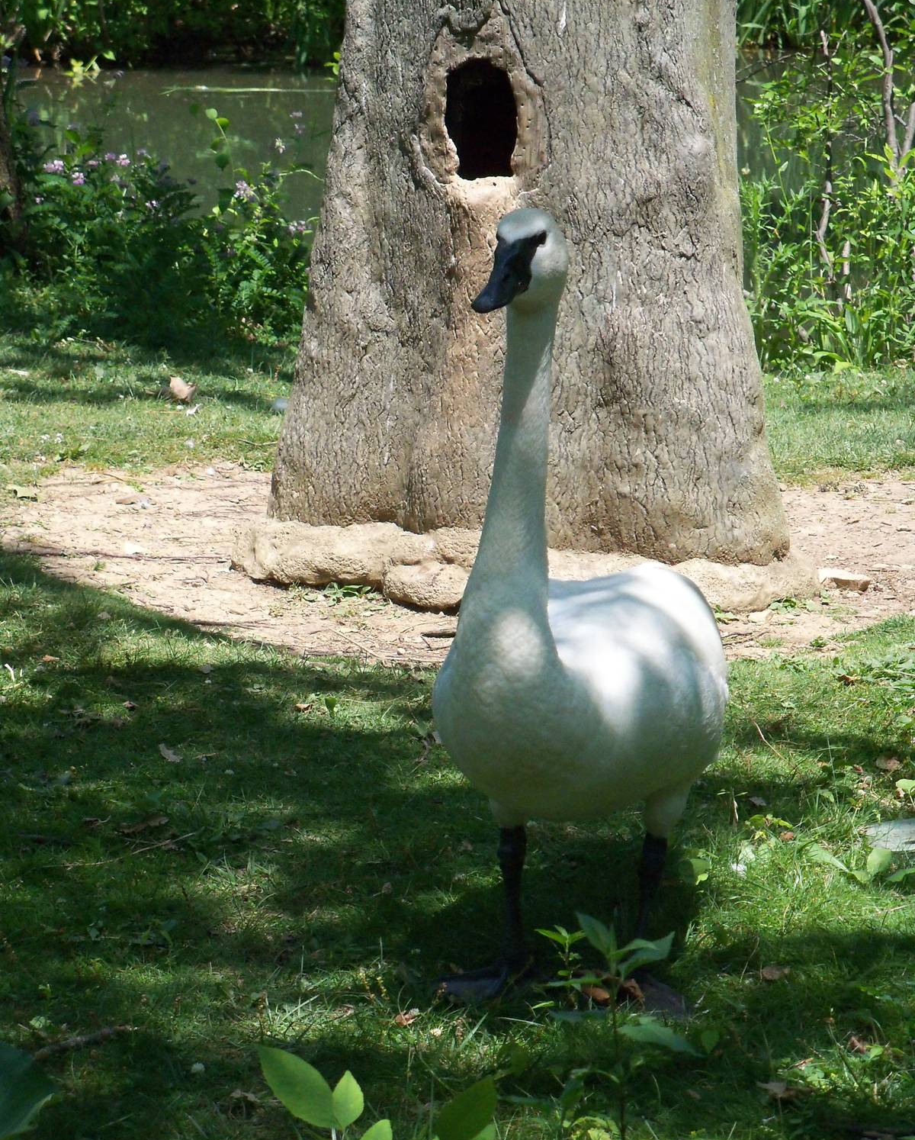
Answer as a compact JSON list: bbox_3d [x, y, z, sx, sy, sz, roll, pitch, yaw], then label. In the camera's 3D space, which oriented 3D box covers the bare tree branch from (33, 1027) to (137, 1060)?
[{"bbox_3d":[-0.491,0.624,5.763,0.022,0.020,0.165,9,14,42],"label":"bare tree branch"}]

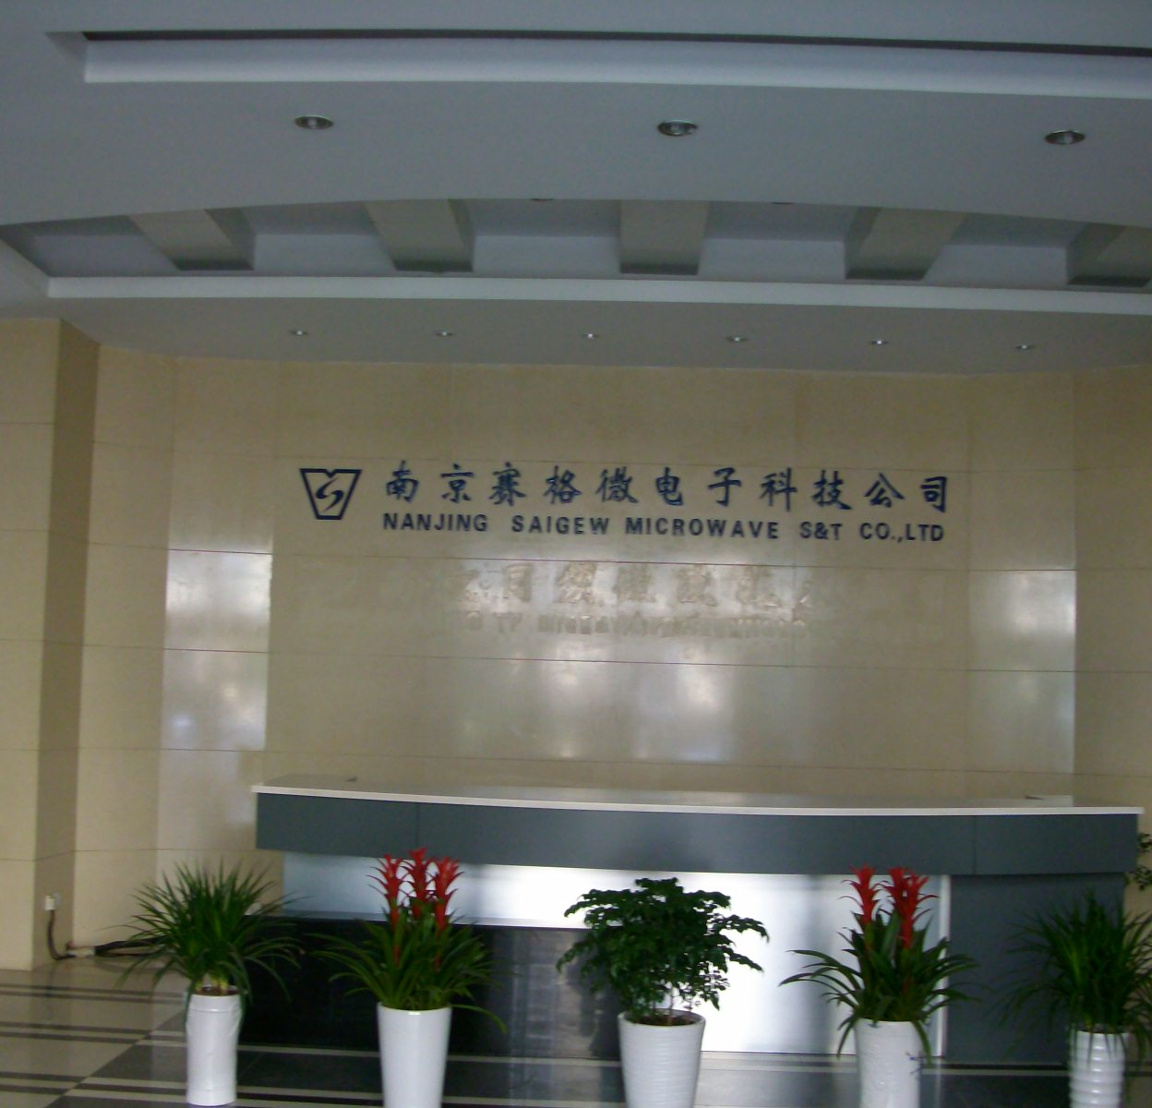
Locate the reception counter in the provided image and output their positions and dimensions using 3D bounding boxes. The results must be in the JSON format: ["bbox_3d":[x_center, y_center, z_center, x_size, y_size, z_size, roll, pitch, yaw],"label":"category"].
[{"bbox_3d":[0.526,1.666,6.598,4.000,1.140,1.220,1,-5,1],"label":"reception counter"}]

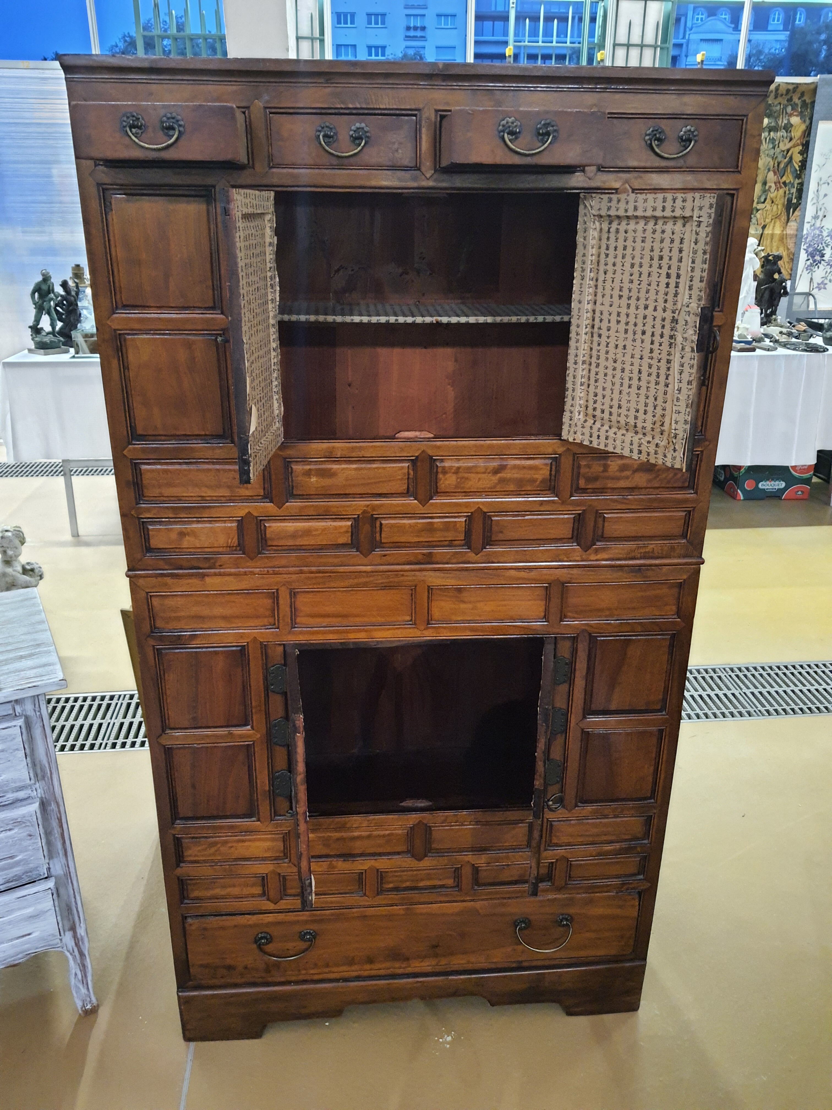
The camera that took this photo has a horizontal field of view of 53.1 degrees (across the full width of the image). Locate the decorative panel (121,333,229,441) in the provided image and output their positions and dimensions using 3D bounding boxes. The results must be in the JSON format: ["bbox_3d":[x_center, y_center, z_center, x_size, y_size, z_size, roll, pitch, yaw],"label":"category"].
[{"bbox_3d":[-0.320,-0.226,1.120,0.132,0.141,0.020,-1,21,-4],"label":"decorative panel"}]

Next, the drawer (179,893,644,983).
[{"bbox_3d":[-0.012,0.588,1.569,0.765,0.150,0.360,-1,20,-4],"label":"drawer"}]

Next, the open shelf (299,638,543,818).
[{"bbox_3d":[-0.003,0.206,1.434,0.381,0.307,0.351,-1,20,-4],"label":"open shelf"}]

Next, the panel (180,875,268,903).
[{"bbox_3d":[-0.312,0.544,1.358,0.136,0.028,0.020,-1,21,-4],"label":"panel"}]

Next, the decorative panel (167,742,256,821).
[{"bbox_3d":[-0.311,0.345,1.275,0.123,0.136,0.021,-1,20,-4],"label":"decorative panel"}]

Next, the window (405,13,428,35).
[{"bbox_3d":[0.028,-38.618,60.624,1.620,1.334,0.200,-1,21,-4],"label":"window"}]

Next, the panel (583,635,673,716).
[{"bbox_3d":[0.337,0.188,1.332,0.134,0.139,0.020,-1,21,-4],"label":"panel"}]

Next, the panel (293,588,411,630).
[{"bbox_3d":[-0.094,0.075,1.253,0.182,0.062,0.020,-1,21,-4],"label":"panel"}]

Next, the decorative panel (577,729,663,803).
[{"bbox_3d":[0.326,0.338,1.334,0.121,0.121,0.020,-1,21,-4],"label":"decorative panel"}]

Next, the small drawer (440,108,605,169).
[{"bbox_3d":[0.117,-0.524,1.082,0.180,0.056,0.293,-1,21,-4],"label":"small drawer"}]

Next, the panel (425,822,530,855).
[{"bbox_3d":[0.103,0.462,1.362,0.166,0.042,0.020,-1,21,-4],"label":"panel"}]

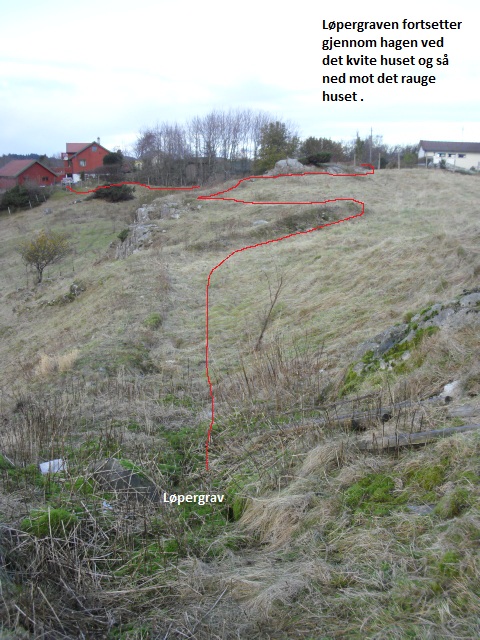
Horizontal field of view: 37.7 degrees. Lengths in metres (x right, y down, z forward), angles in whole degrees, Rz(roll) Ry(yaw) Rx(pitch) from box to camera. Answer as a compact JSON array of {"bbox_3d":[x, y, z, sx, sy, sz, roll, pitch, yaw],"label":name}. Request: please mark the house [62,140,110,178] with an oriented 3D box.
[{"bbox_3d":[-25.601,-27.336,121.000,9.200,6.900,10.000,-3,13,-12],"label":"house"}]

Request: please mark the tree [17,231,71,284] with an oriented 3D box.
[{"bbox_3d":[-10.011,-3.254,36.000,2.550,2.650,2.500,-4,13,-16],"label":"tree"}]

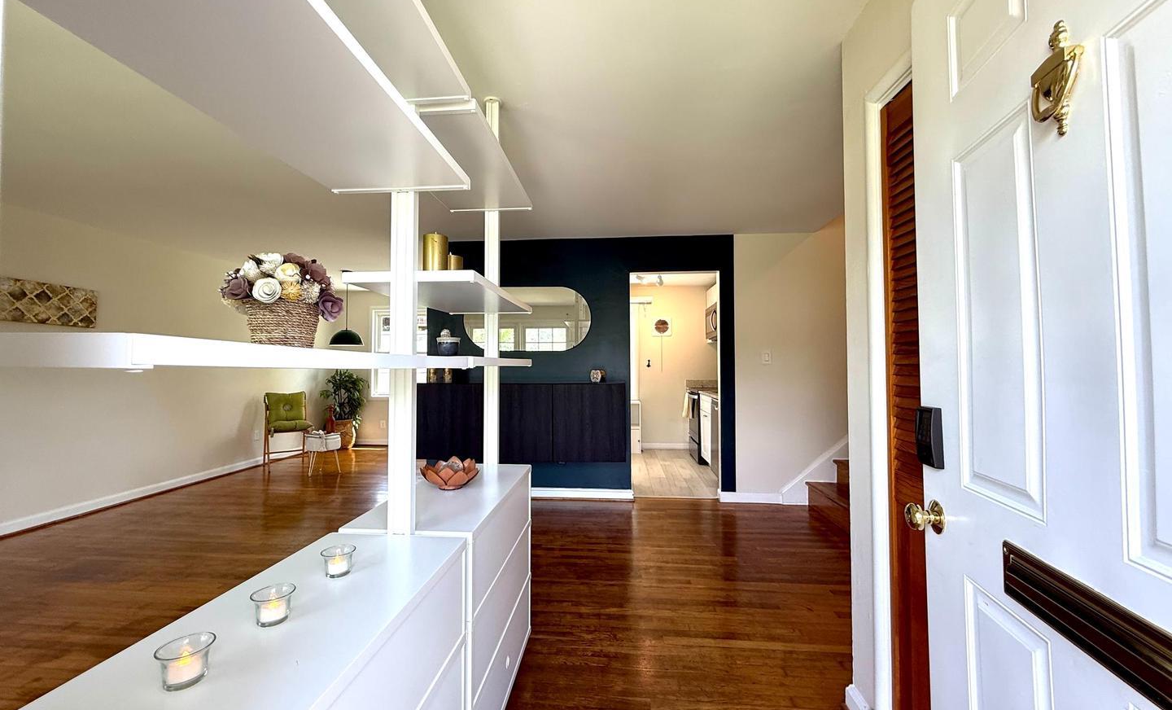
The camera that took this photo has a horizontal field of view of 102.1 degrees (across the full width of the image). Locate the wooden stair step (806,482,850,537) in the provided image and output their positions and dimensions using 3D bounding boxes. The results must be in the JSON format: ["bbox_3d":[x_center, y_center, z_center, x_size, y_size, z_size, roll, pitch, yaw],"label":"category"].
[{"bbox_3d":[2.063,1.218,3.764,0.280,0.205,0.890,0,-1,5],"label":"wooden stair step"}]

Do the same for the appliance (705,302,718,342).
[{"bbox_3d":[1.859,-0.460,6.256,0.410,0.430,0.760,0,-1,5],"label":"appliance"}]

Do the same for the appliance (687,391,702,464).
[{"bbox_3d":[1.765,0.926,6.239,0.670,0.915,0.770,0,-1,5],"label":"appliance"}]

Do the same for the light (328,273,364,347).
[{"bbox_3d":[-3.001,-0.589,5.952,0.390,0.940,0.390,0,-1,5],"label":"light"}]

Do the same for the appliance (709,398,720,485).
[{"bbox_3d":[1.656,0.915,4.923,0.620,0.870,0.600,0,-1,5],"label":"appliance"}]

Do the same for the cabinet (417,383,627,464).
[{"bbox_3d":[-0.552,0.581,4.244,1.810,0.660,0.420,0,-1,5],"label":"cabinet"}]

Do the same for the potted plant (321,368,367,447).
[{"bbox_3d":[-3.608,0.797,7.109,0.640,1.220,0.620,0,-1,5],"label":"potted plant"}]

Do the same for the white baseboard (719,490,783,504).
[{"bbox_3d":[1.480,1.282,4.268,0.550,0.100,0.020,0,-1,5],"label":"white baseboard"}]

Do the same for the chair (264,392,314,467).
[{"bbox_3d":[-3.642,0.914,5.795,0.480,0.920,0.540,1,-2,-40],"label":"chair"}]

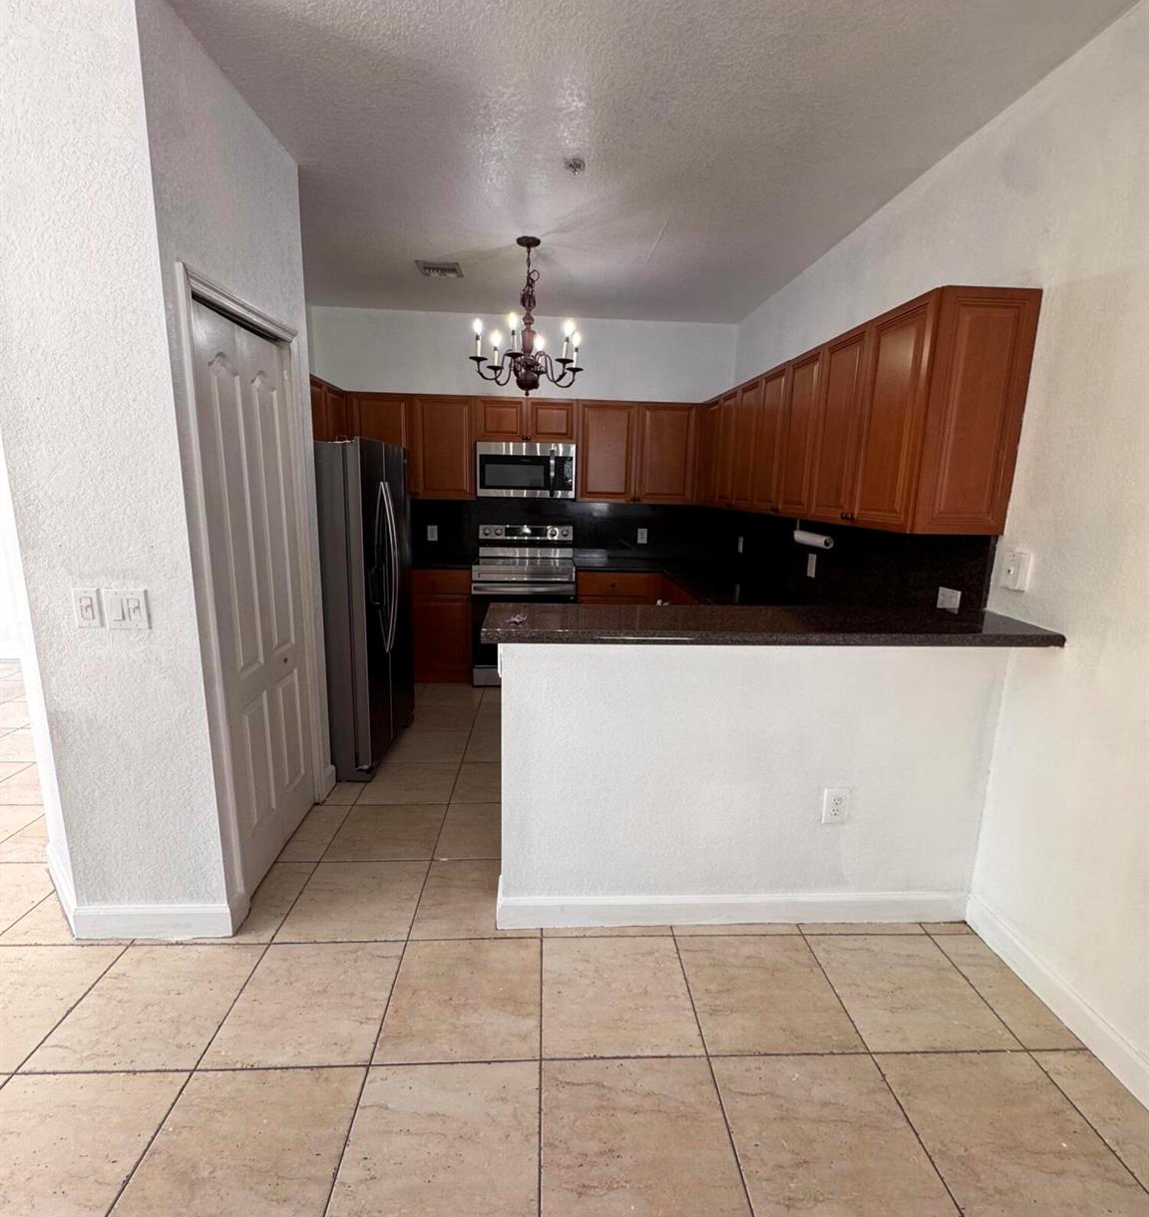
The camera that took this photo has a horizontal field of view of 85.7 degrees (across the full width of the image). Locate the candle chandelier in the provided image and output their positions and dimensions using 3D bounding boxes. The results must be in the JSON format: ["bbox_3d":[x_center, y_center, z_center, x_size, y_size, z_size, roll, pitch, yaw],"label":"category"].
[{"bbox_3d":[-0.257,-1.597,3.422,0.630,0.790,0.630,1,12,-3],"label":"candle chandelier"}]

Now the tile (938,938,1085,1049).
[{"bbox_3d":[1.348,1.195,1.964,0.155,0.010,0.451,1,12,-3],"label":"tile"}]

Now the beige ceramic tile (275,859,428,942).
[{"bbox_3d":[-0.802,1.084,2.310,0.451,0.010,0.451,1,12,-3],"label":"beige ceramic tile"}]

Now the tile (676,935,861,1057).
[{"bbox_3d":[0.586,1.192,1.933,0.453,0.010,0.453,1,12,-3],"label":"tile"}]

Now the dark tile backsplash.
[{"bbox_3d":[-0.087,-0.348,3.626,2.893,0.470,3.160,1,12,-3],"label":"dark tile backsplash"}]

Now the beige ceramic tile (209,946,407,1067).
[{"bbox_3d":[-0.782,1.175,1.864,0.451,0.010,0.451,1,12,-3],"label":"beige ceramic tile"}]

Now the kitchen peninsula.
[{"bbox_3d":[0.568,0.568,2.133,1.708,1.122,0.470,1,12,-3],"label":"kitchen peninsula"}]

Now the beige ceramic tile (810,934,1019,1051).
[{"bbox_3d":[1.040,1.192,1.950,0.451,0.010,0.451,1,12,-3],"label":"beige ceramic tile"}]

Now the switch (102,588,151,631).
[{"bbox_3d":[-1.357,0.004,1.880,0.124,0.124,0.011,1,12,-3],"label":"switch"}]

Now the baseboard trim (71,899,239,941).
[{"bbox_3d":[-1.414,1.047,2.081,0.530,0.132,0.016,1,12,-3],"label":"baseboard trim"}]

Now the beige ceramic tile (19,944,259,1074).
[{"bbox_3d":[-1.240,1.174,1.846,0.453,0.010,0.453,1,12,-3],"label":"beige ceramic tile"}]

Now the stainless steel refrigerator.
[{"bbox_3d":[-1.415,-0.047,3.466,0.850,1.730,0.900,1,12,-3],"label":"stainless steel refrigerator"}]

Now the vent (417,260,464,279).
[{"bbox_3d":[-0.827,-2.090,3.825,0.262,0.020,0.292,1,12,-3],"label":"vent"}]

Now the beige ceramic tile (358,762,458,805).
[{"bbox_3d":[-0.845,0.904,3.210,0.453,0.010,0.453,1,12,-3],"label":"beige ceramic tile"}]

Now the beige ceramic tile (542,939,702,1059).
[{"bbox_3d":[0.129,1.187,1.911,0.453,0.010,0.453,1,12,-3],"label":"beige ceramic tile"}]

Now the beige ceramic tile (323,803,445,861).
[{"bbox_3d":[-0.824,0.996,2.763,0.453,0.010,0.453,1,12,-3],"label":"beige ceramic tile"}]

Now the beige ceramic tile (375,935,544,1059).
[{"bbox_3d":[-0.327,1.183,1.889,0.453,0.010,0.453,1,12,-3],"label":"beige ceramic tile"}]

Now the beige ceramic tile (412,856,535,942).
[{"bbox_3d":[-0.346,1.088,2.332,0.451,0.010,0.451,1,12,-3],"label":"beige ceramic tile"}]

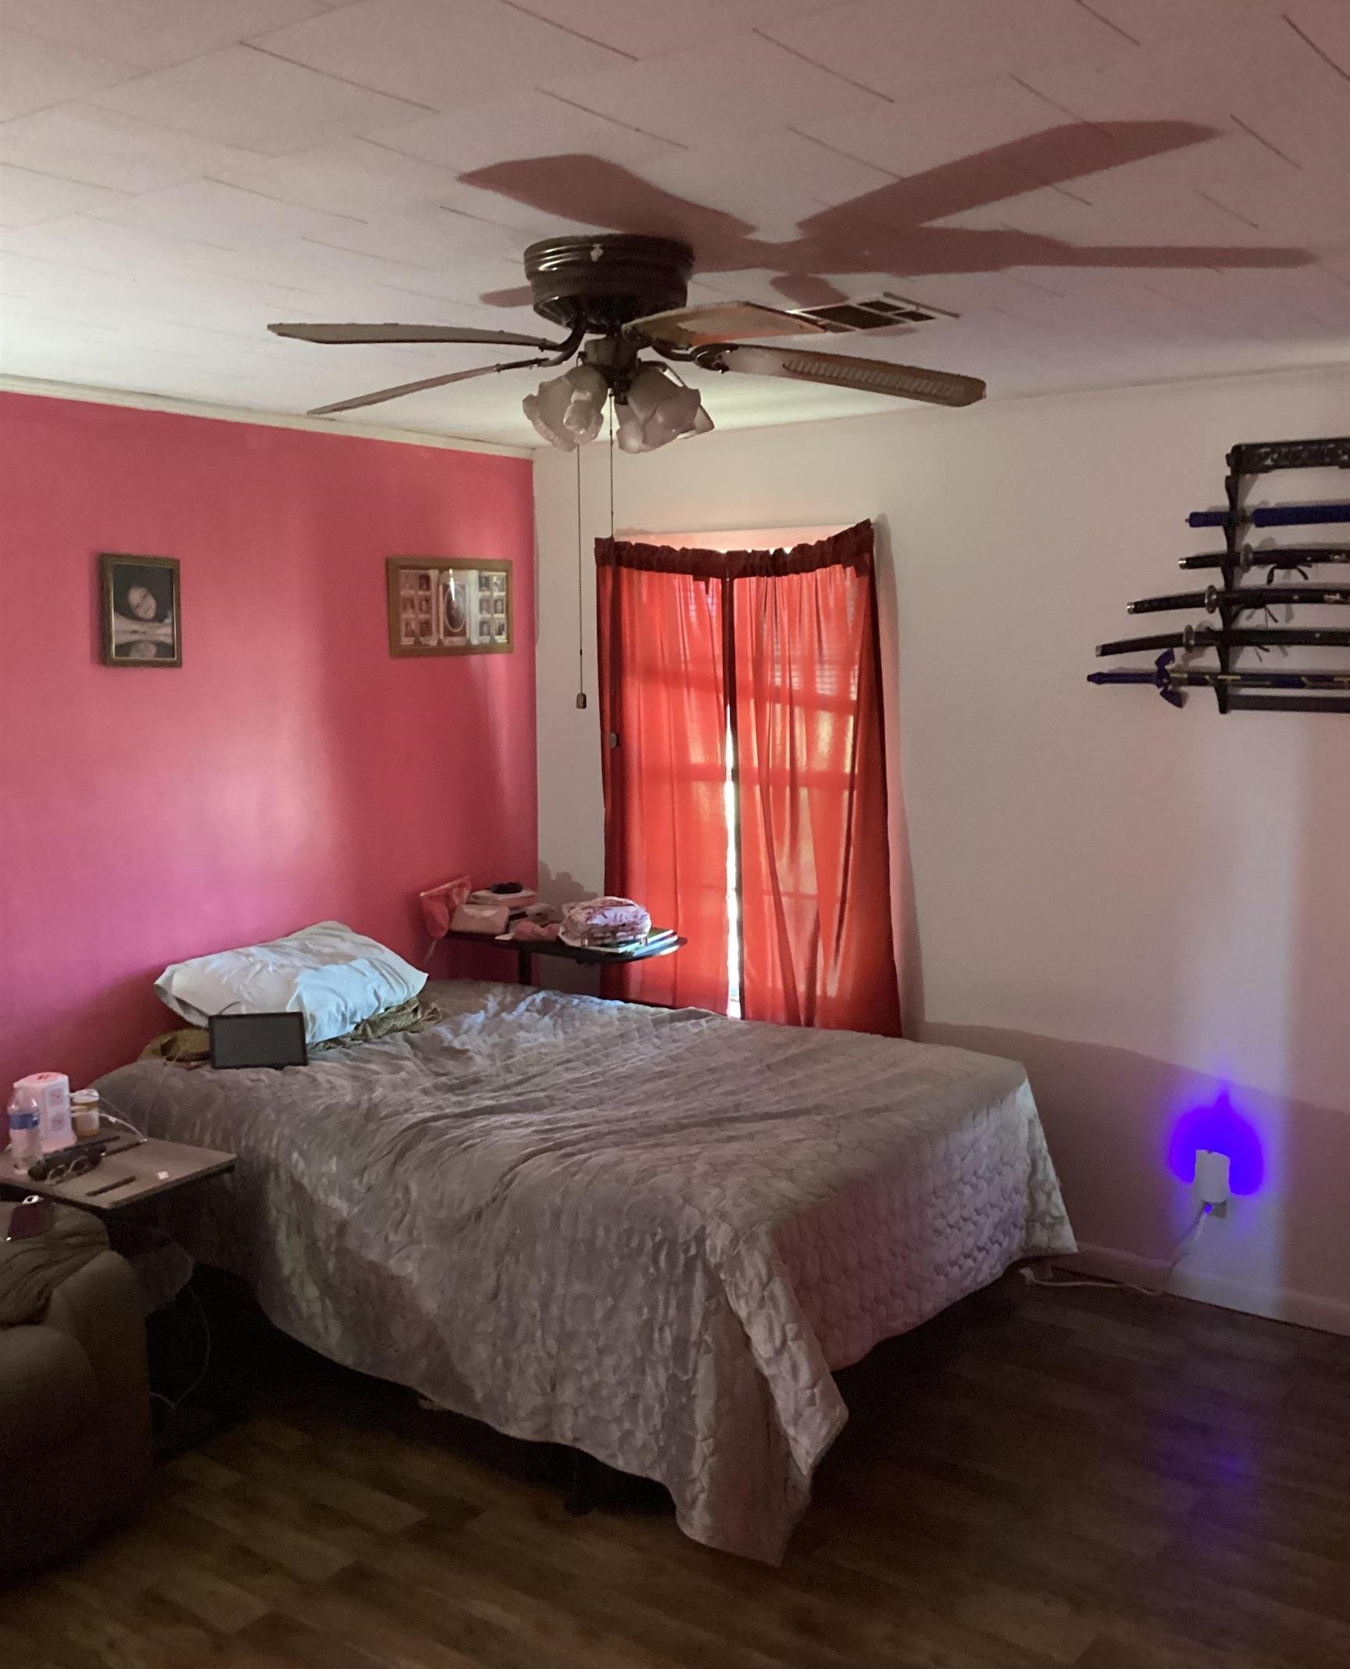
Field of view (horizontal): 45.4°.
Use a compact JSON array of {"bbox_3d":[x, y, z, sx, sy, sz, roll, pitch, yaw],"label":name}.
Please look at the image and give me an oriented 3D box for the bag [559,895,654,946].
[{"bbox_3d":[-0.210,0.263,5.056,0.240,0.130,0.180,-2,7,-14],"label":"bag"}]

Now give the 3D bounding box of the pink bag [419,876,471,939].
[{"bbox_3d":[-0.750,0.240,5.244,0.085,0.195,0.220,3,8,25],"label":"pink bag"}]

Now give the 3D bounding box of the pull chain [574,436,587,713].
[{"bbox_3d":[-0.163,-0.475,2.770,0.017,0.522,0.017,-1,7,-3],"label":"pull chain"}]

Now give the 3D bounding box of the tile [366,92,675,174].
[{"bbox_3d":[-0.194,-0.901,2.089,0.305,0.016,0.305,5,9,36],"label":"tile"}]

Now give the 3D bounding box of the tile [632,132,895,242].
[{"bbox_3d":[0.109,-0.923,2.241,0.305,0.016,0.305,5,9,36],"label":"tile"}]

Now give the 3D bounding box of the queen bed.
[{"bbox_3d":[-0.238,0.954,4.346,2.130,0.660,1.640,5,9,36],"label":"queen bed"}]

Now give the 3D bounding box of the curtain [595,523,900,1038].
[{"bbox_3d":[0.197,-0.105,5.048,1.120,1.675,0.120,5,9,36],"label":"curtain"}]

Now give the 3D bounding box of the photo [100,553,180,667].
[{"bbox_3d":[-1.422,-0.592,4.297,0.019,0.288,0.231,5,9,36],"label":"photo"}]

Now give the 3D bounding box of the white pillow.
[{"bbox_3d":[-1.044,0.413,4.539,0.450,0.170,0.670,23,17,24],"label":"white pillow"}]

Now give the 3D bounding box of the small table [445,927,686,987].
[{"bbox_3d":[-0.359,0.752,5.362,0.710,0.810,0.380,5,9,36],"label":"small table"}]

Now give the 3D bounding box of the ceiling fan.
[{"bbox_3d":[-0.124,-0.813,2.739,1.310,0.335,1.310,5,9,36],"label":"ceiling fan"}]

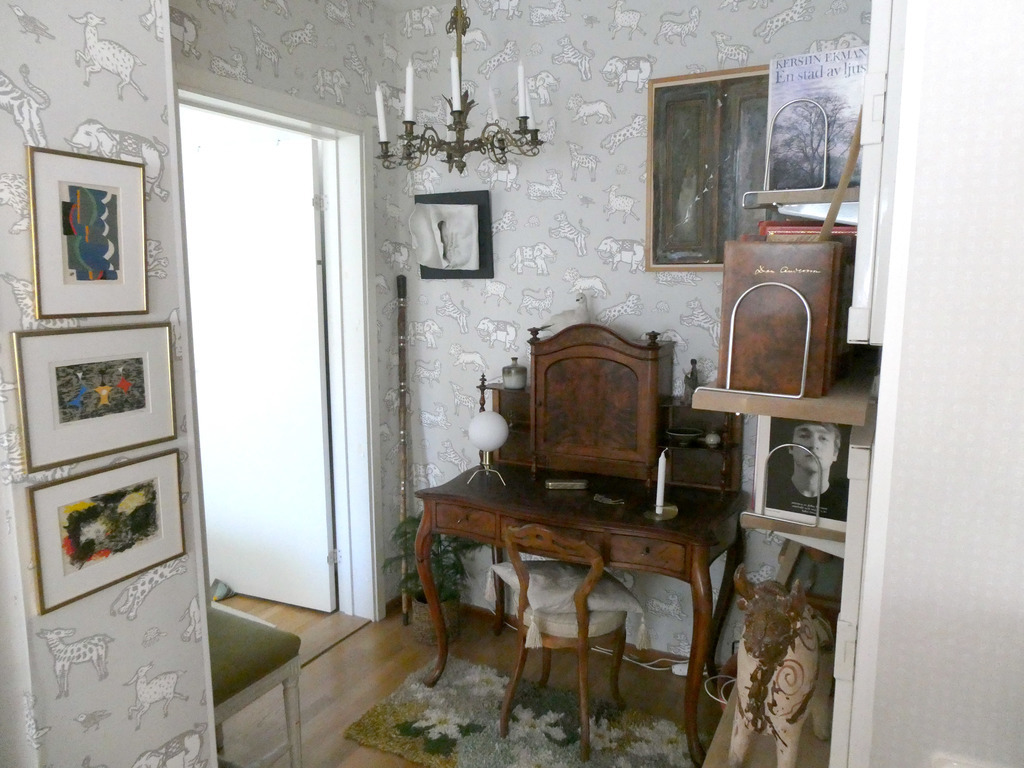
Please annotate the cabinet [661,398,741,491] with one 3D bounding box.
[{"bbox_3d":[0.659,0.219,2.487,0.270,0.335,0.180,4,10,26],"label":"cabinet"}]

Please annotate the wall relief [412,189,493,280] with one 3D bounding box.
[{"bbox_3d":[-0.257,-0.609,2.921,0.360,0.355,0.075,3,12,26],"label":"wall relief"}]

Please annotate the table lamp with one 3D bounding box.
[{"bbox_3d":[-0.080,0.228,2.636,0.148,0.262,0.140,1,8,11],"label":"table lamp"}]

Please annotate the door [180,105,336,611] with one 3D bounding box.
[{"bbox_3d":[-1.173,-0.014,3.212,0.800,2.053,0.040,3,8,21],"label":"door"}]

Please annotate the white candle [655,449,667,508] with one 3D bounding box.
[{"bbox_3d":[0.474,0.309,2.243,0.025,0.210,0.025,9,11,25],"label":"white candle"}]

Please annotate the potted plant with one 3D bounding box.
[{"bbox_3d":[-0.327,0.787,2.922,0.390,0.550,0.370,0,8,0],"label":"potted plant"}]

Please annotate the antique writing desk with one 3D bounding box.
[{"bbox_3d":[0.248,0.745,2.561,1.050,0.737,0.570,4,10,26],"label":"antique writing desk"}]

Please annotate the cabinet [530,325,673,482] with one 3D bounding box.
[{"bbox_3d":[0.340,0.067,2.641,0.485,0.584,0.235,4,8,26],"label":"cabinet"}]

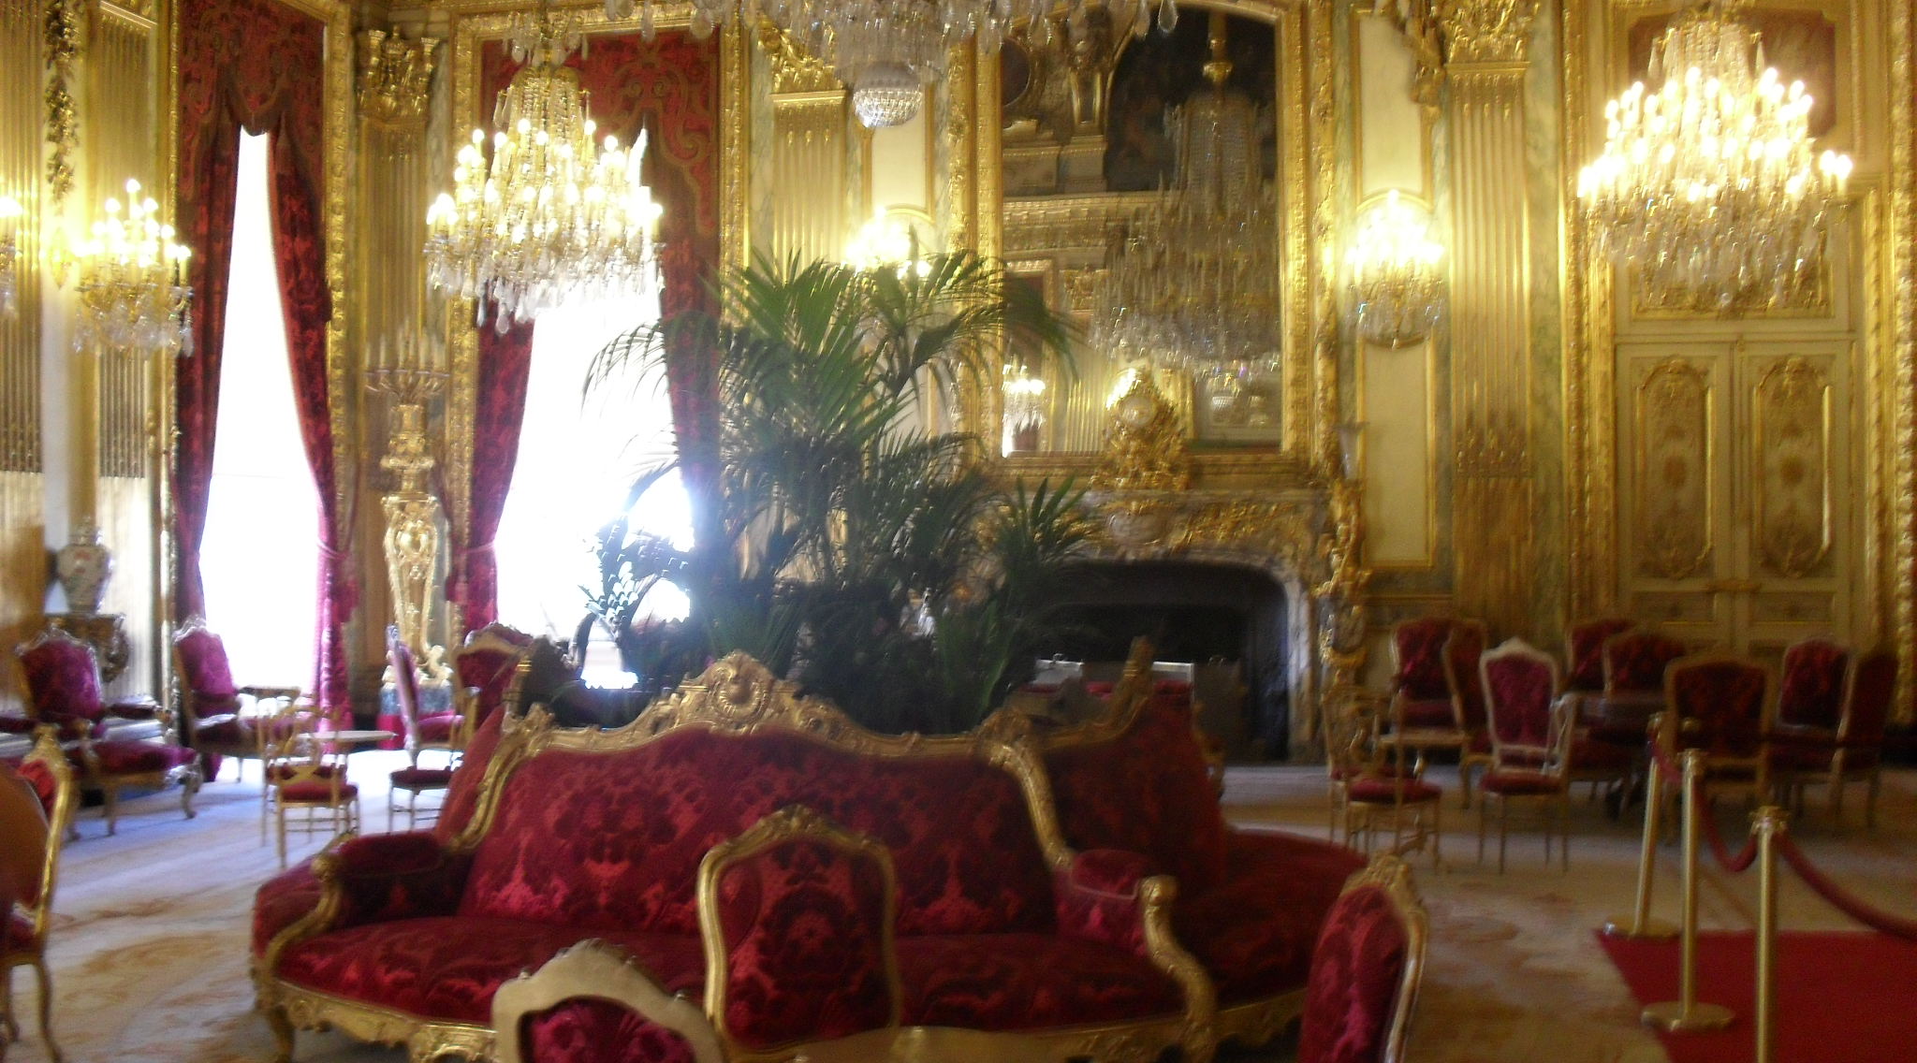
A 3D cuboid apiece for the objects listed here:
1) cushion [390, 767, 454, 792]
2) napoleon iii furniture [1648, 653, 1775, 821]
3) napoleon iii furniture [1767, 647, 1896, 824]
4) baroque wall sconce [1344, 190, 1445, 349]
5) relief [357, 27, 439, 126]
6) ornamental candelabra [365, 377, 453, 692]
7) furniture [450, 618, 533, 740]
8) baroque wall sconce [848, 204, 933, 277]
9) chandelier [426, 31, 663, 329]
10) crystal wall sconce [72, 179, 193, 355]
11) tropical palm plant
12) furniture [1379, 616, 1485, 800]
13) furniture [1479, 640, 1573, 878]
[{"bbox_3d":[-2.899,1.356,10.600,0.420,0.090,0.420,0,-1,-3],"label":"cushion"},{"bbox_3d":[4.239,1.183,10.925,0.640,1.070,0.680,-1,-1,18],"label":"napoleon iii furniture"},{"bbox_3d":[5.136,1.168,11.414,0.680,1.100,0.720,0,-1,-41],"label":"napoleon iii furniture"},{"bbox_3d":[3.355,-2.014,14.898,0.750,1.200,0.500,-1,-1,9],"label":"baroque wall sconce"},{"bbox_3d":[-4.709,-3.826,16.315,0.740,0.800,0.300,-1,-1,9],"label":"relief"},{"bbox_3d":[-4.739,-0.071,16.713,0.713,2.853,0.652,-1,-1,9],"label":"ornamental candelabra"},{"bbox_3d":[-3.241,1.258,13.693,0.620,1.200,0.650,-1,-1,27],"label":"furniture"},{"bbox_3d":[-0.485,-1.836,14.100,0.630,1.000,0.430,0,0,11],"label":"baroque wall sconce"},{"bbox_3d":[-2.939,-2.509,13.758,1.681,2.140,1.681,-1,-1,12],"label":"chandelier"},{"bbox_3d":[-5.534,-1.777,12.994,0.774,1.182,0.815,-1,-1,13],"label":"crystal wall sconce"},{"bbox_3d":[-0.459,-0.072,7.439,1.900,1.920,1.700,-1,-1,12],"label":"tropical palm plant"},{"bbox_3d":[3.119,1.187,12.892,0.680,1.130,0.720,-1,-1,12],"label":"furniture"},{"bbox_3d":[2.946,1.153,10.124,0.470,1.180,0.480,-1,-1,3],"label":"furniture"}]

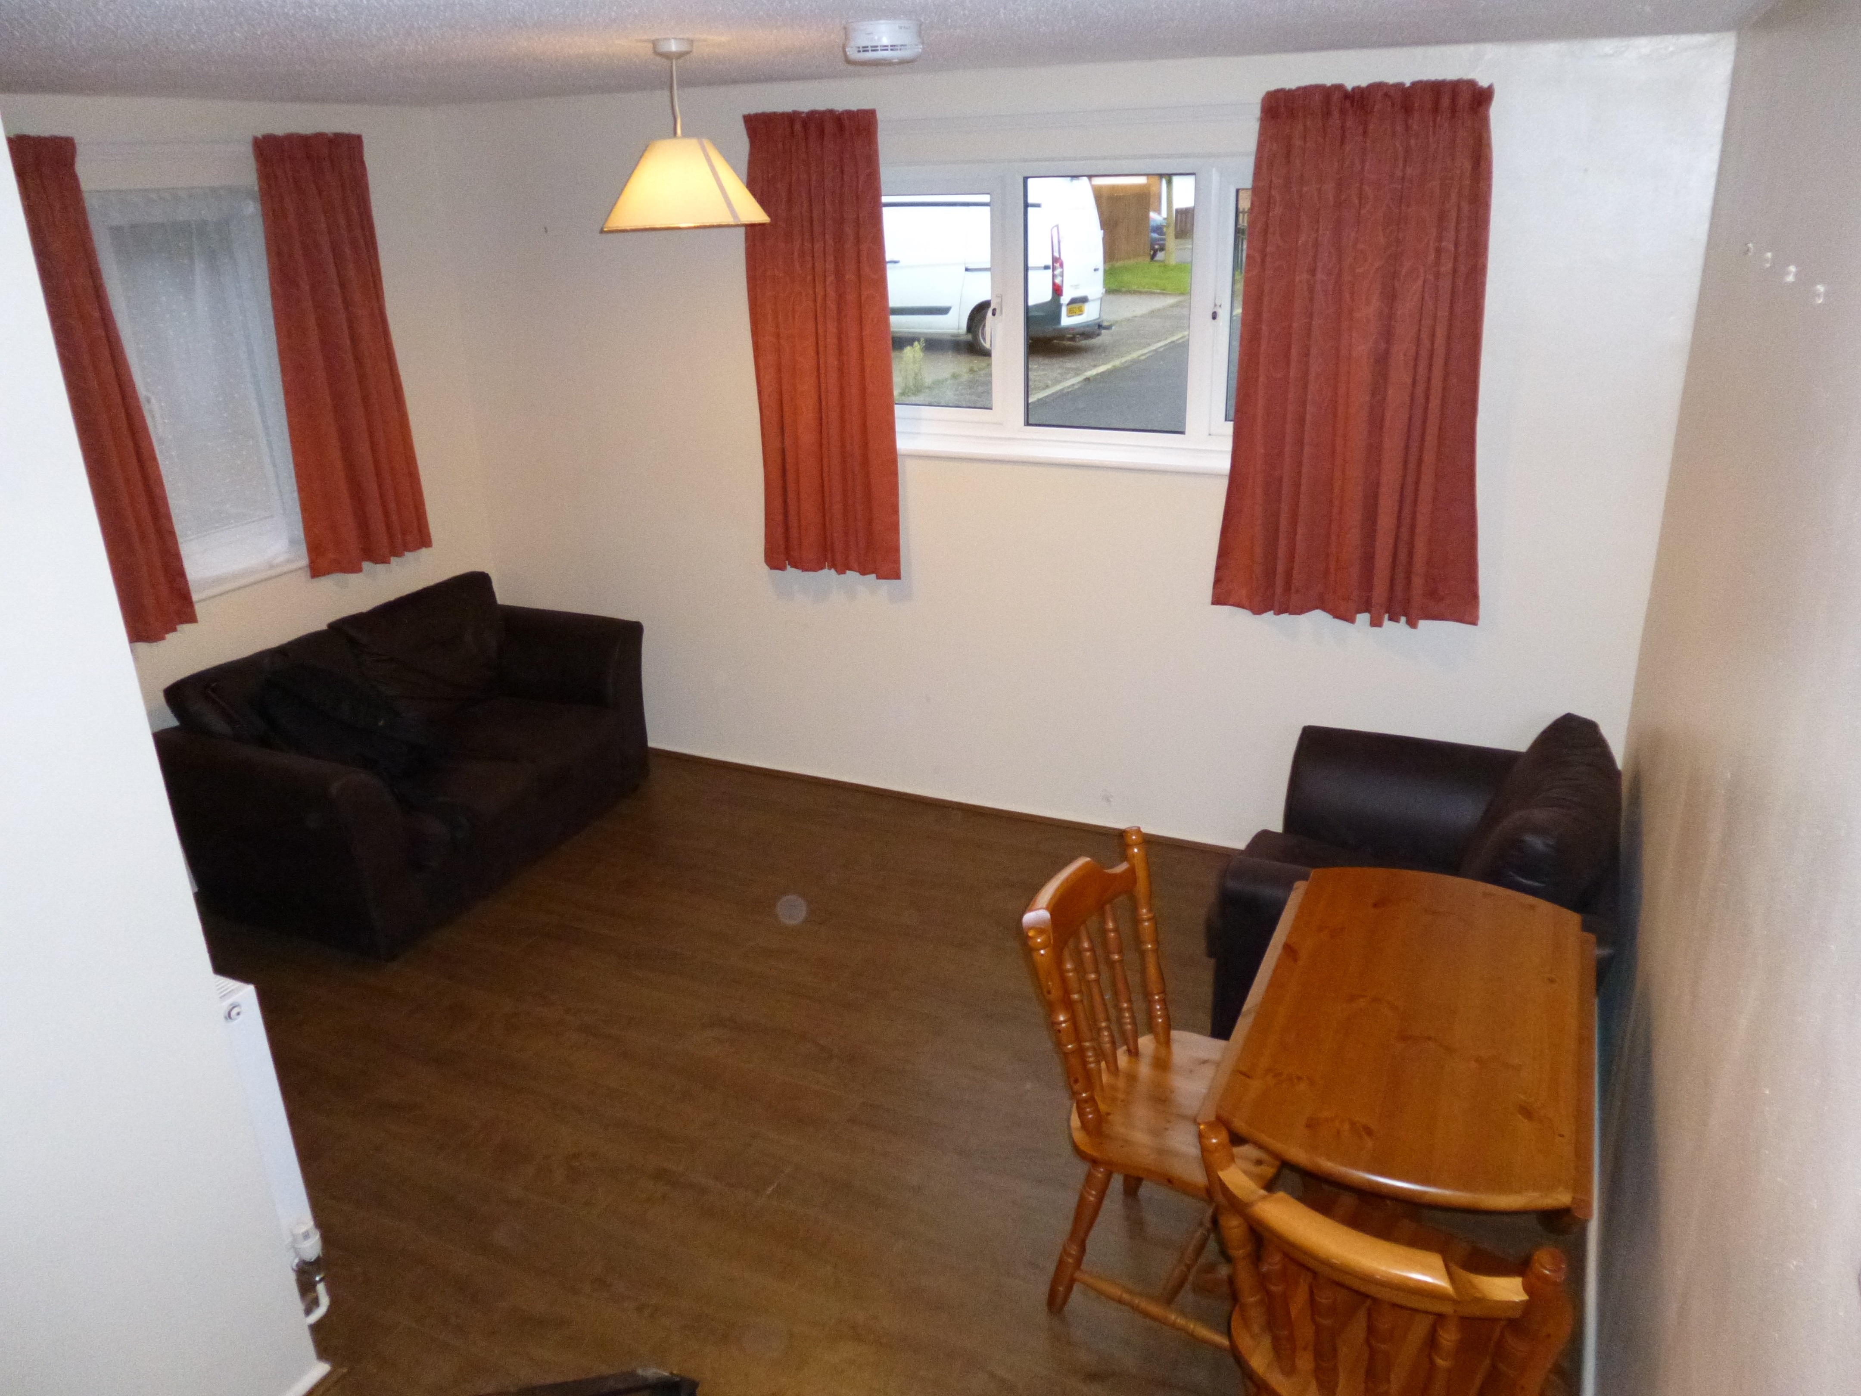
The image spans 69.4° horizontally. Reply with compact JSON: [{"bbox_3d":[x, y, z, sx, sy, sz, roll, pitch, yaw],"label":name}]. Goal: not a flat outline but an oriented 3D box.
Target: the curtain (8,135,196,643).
[{"bbox_3d":[-2.356,-0.794,3.687,0.120,1.405,0.470,8,23,23],"label":"curtain"}]

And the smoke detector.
[{"bbox_3d":[-0.091,-1.280,2.627,0.147,0.065,0.147,-1,21,0],"label":"smoke detector"}]

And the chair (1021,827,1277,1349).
[{"bbox_3d":[0.490,0.778,2.585,0.465,0.906,0.440,12,25,30],"label":"chair"}]

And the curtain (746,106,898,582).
[{"bbox_3d":[-0.350,-1.103,4.386,0.530,1.475,0.120,8,23,23],"label":"curtain"}]

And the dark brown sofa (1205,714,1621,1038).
[{"bbox_3d":[1.299,0.442,3.576,0.900,0.770,1.030,8,23,23],"label":"dark brown sofa"}]

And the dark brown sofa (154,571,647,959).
[{"bbox_3d":[-1.705,0.115,4.553,0.863,0.810,1.450,8,23,23],"label":"dark brown sofa"}]

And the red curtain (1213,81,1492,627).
[{"bbox_3d":[1.185,-0.891,3.718,0.735,1.455,0.130,8,23,23],"label":"red curtain"}]

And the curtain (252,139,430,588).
[{"bbox_3d":[-1.963,-1.120,4.494,0.120,1.405,0.540,8,23,23],"label":"curtain"}]

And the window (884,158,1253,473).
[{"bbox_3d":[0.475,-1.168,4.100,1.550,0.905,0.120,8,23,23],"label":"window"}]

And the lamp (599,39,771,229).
[{"bbox_3d":[-0.538,-1.214,2.913,0.360,0.375,0.360,-1,21,0],"label":"lamp"}]

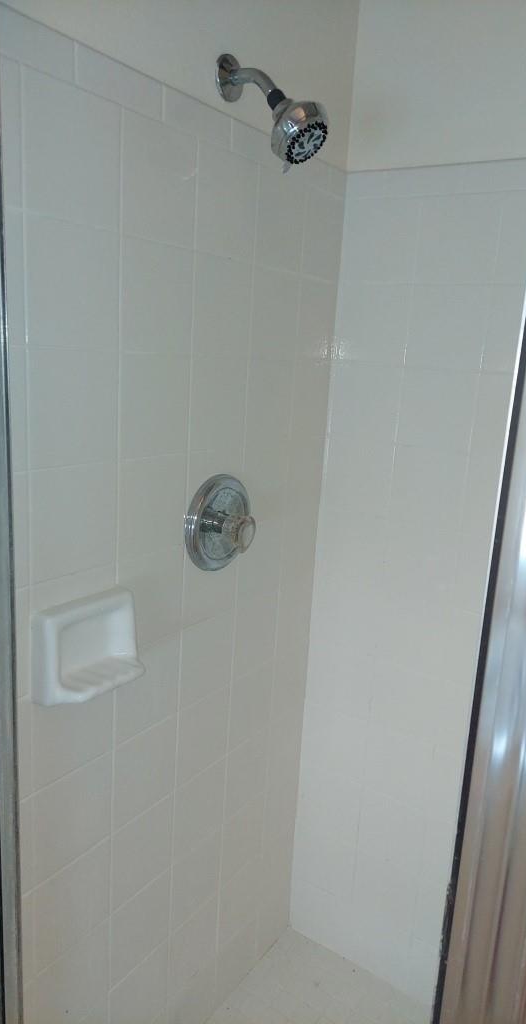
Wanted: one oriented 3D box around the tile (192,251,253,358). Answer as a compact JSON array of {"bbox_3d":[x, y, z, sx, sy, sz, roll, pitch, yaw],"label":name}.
[{"bbox_3d":[-0.067,-0.333,1.155,0.009,0.152,0.152,12,15,33],"label":"tile"}]

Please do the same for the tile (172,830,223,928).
[{"bbox_3d":[-0.130,0.711,1.388,0.009,0.151,0.151,12,15,33],"label":"tile"}]

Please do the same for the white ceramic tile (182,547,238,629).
[{"bbox_3d":[-0.094,0.115,1.259,0.009,0.152,0.152,12,15,33],"label":"white ceramic tile"}]

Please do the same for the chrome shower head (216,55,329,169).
[{"bbox_3d":[0.018,-0.588,1.034,0.177,0.166,0.080,12,15,33],"label":"chrome shower head"}]

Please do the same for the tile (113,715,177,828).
[{"bbox_3d":[-0.199,0.436,1.196,0.009,0.151,0.151,12,15,33],"label":"tile"}]

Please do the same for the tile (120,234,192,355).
[{"bbox_3d":[-0.153,-0.309,1.026,0.009,0.150,0.149,12,15,34],"label":"tile"}]

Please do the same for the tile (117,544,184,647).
[{"bbox_3d":[-0.182,0.139,1.133,0.009,0.152,0.152,12,15,33],"label":"tile"}]

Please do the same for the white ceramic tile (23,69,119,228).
[{"bbox_3d":[-0.232,-0.436,0.872,0.009,0.152,0.152,12,15,33],"label":"white ceramic tile"}]

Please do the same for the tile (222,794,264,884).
[{"bbox_3d":[-0.043,0.689,1.511,0.009,0.151,0.151,12,15,33],"label":"tile"}]

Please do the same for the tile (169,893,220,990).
[{"bbox_3d":[-0.140,0.862,1.429,0.009,0.152,0.152,12,15,33],"label":"tile"}]

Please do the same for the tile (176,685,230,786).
[{"bbox_3d":[-0.111,0.411,1.315,0.009,0.150,0.149,12,15,34],"label":"tile"}]

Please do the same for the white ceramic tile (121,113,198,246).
[{"bbox_3d":[-0.144,-0.458,0.994,0.009,0.151,0.151,12,15,33],"label":"white ceramic tile"}]

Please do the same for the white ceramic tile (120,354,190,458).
[{"bbox_3d":[-0.163,-0.160,1.061,0.009,0.151,0.151,12,15,33],"label":"white ceramic tile"}]

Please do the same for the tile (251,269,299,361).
[{"bbox_3d":[0.021,-0.353,1.269,0.009,0.150,0.149,12,15,34],"label":"tile"}]

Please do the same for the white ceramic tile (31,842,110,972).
[{"bbox_3d":[-0.296,0.610,1.111,0.009,0.152,0.152,12,15,33],"label":"white ceramic tile"}]

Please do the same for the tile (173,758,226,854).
[{"bbox_3d":[-0.120,0.559,1.349,0.009,0.150,0.149,12,15,34],"label":"tile"}]

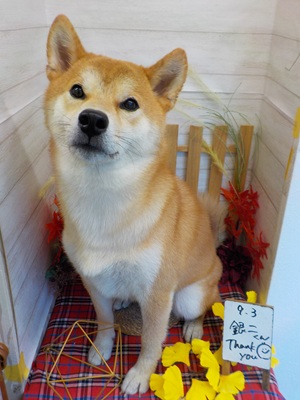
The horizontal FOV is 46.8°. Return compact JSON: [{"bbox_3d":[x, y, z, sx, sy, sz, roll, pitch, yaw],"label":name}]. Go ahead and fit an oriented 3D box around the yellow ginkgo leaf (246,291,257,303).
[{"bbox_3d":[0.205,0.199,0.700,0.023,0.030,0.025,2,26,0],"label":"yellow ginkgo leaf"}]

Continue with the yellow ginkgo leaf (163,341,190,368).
[{"bbox_3d":[0.049,0.287,0.643,0.050,0.018,0.043,2,26,0],"label":"yellow ginkgo leaf"}]

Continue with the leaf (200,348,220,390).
[{"bbox_3d":[0.107,0.297,0.606,0.027,0.022,0.066,-2,26,-8],"label":"leaf"}]

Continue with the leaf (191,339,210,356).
[{"bbox_3d":[0.096,0.280,0.656,0.036,0.018,0.037,2,26,0],"label":"leaf"}]

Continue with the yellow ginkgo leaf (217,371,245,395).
[{"bbox_3d":[0.136,0.309,0.586,0.045,0.020,0.038,2,26,0],"label":"yellow ginkgo leaf"}]

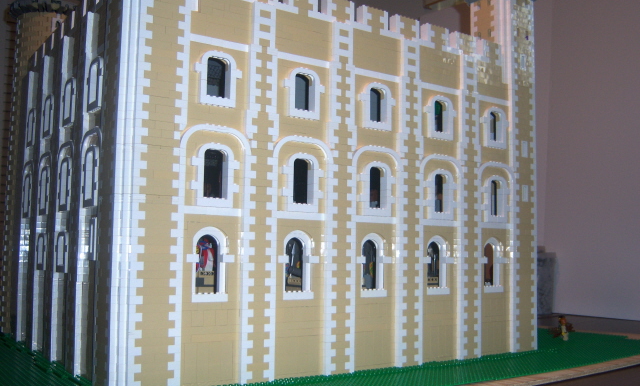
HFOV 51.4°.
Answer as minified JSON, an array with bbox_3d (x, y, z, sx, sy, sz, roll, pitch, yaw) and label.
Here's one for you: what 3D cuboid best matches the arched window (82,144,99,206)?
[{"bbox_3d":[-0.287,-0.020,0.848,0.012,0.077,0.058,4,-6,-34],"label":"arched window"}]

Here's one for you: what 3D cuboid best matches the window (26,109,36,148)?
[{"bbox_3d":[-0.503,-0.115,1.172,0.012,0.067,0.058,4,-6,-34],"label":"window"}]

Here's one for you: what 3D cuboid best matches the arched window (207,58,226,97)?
[{"bbox_3d":[-0.132,-0.141,0.837,0.031,0.052,0.016,4,-6,-34],"label":"arched window"}]

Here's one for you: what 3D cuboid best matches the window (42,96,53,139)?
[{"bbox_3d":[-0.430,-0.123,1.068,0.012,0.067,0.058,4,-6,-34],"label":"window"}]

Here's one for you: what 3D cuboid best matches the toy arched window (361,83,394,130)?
[{"bbox_3d":[0.082,-0.123,0.975,0.062,0.068,0.014,4,-6,-34],"label":"toy arched window"}]

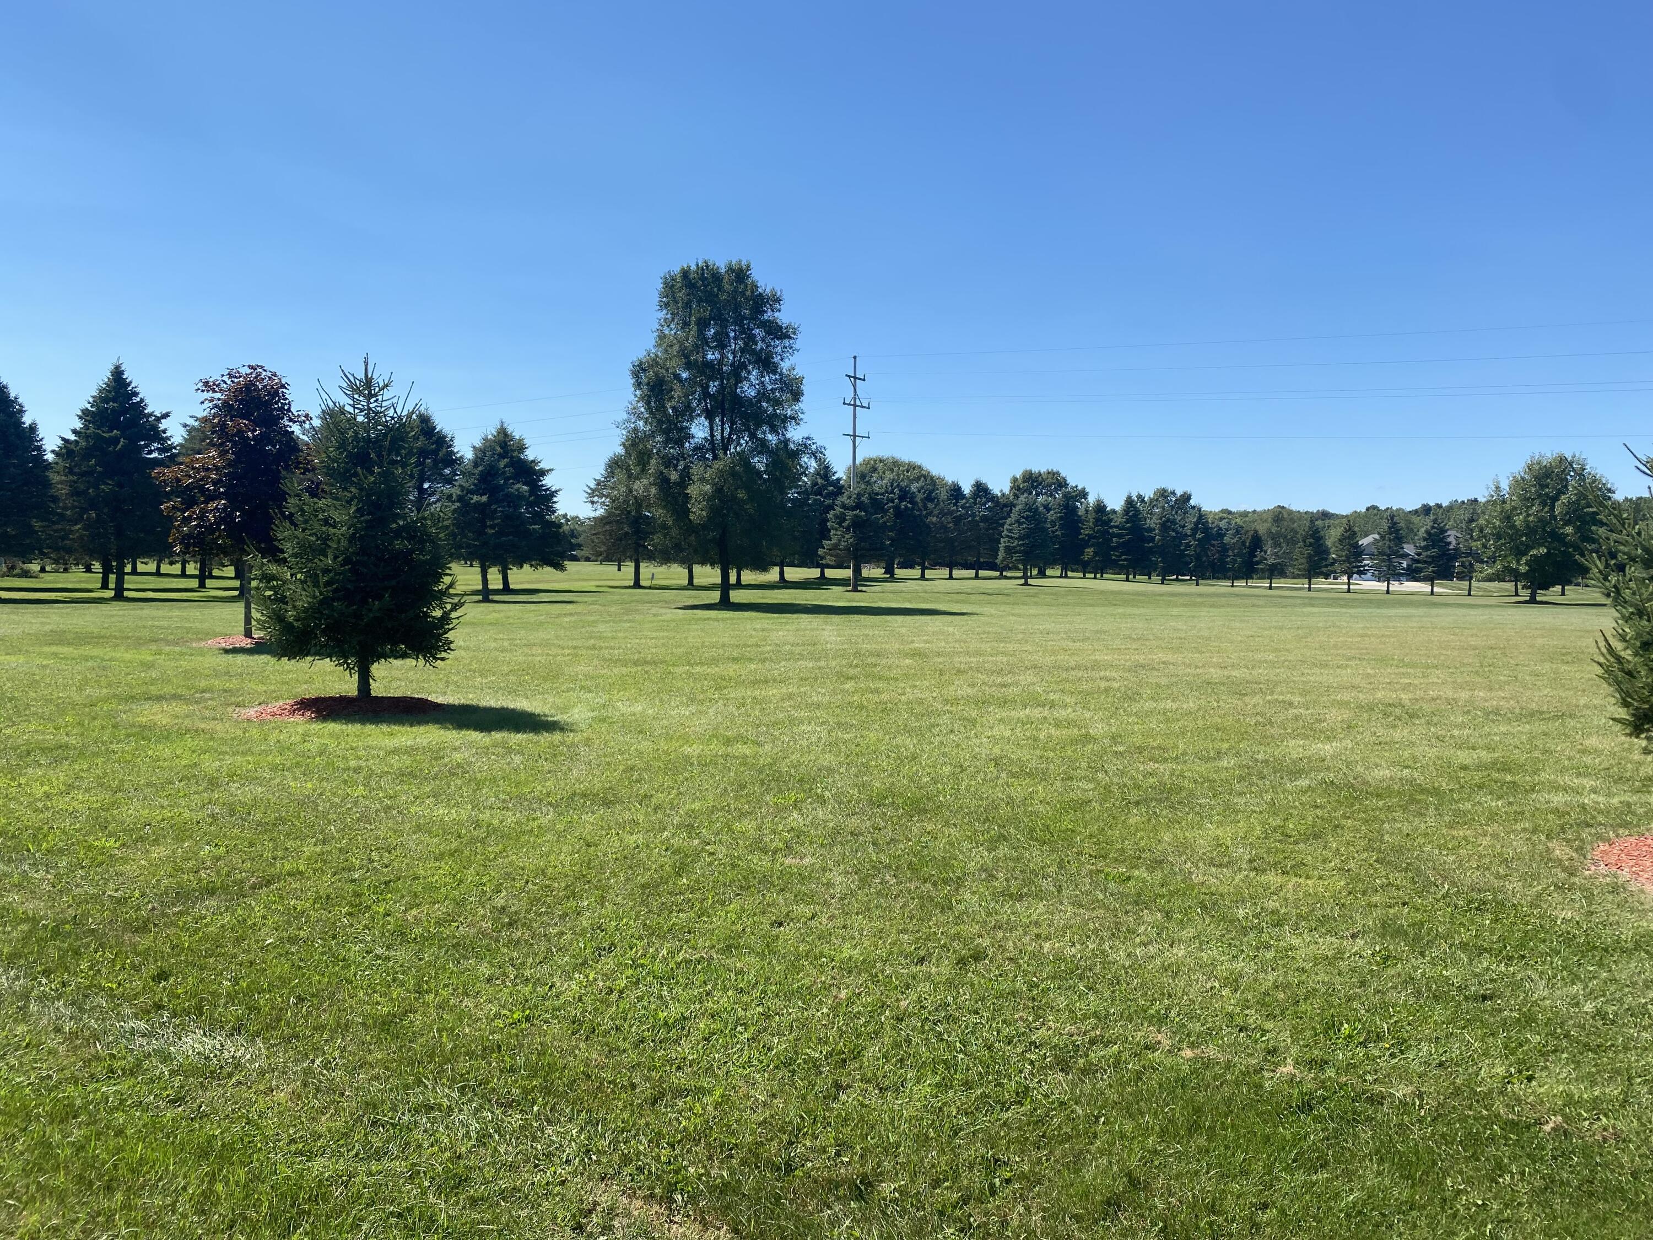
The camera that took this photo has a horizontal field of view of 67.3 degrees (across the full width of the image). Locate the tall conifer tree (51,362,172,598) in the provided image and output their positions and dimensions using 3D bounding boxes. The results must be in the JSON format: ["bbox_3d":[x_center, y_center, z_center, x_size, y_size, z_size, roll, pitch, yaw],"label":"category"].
[{"bbox_3d":[-28.637,-5.571,49.786,4.900,9.440,4.800,0,3,0],"label":"tall conifer tree"}]

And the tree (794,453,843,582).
[{"bbox_3d":[-0.525,-7.764,91.729,4.000,9.510,4.000,0,3,0],"label":"tree"}]

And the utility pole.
[{"bbox_3d":[1.514,-7.577,64.705,0.600,12.130,2.200,2,4,40],"label":"utility pole"}]

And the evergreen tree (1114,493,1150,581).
[{"bbox_3d":[22.584,-6.154,91.808,2.900,6.480,2.900,0,3,0],"label":"evergreen tree"}]

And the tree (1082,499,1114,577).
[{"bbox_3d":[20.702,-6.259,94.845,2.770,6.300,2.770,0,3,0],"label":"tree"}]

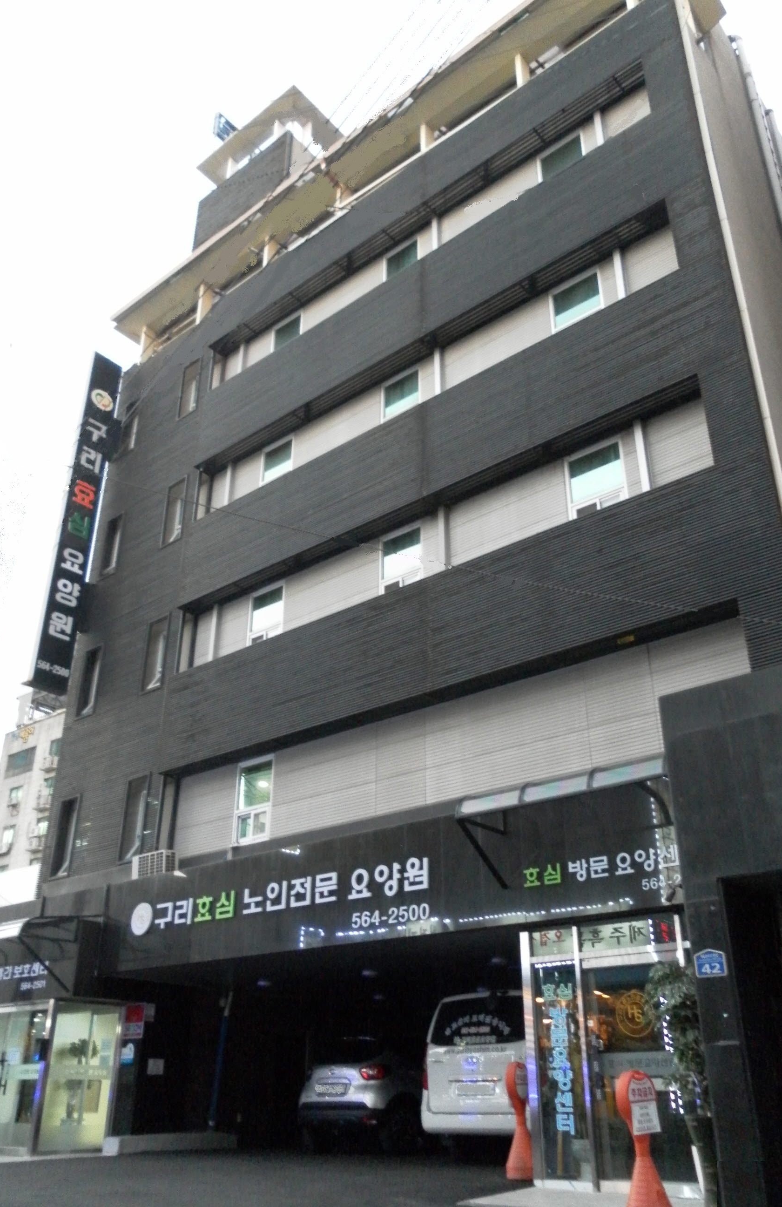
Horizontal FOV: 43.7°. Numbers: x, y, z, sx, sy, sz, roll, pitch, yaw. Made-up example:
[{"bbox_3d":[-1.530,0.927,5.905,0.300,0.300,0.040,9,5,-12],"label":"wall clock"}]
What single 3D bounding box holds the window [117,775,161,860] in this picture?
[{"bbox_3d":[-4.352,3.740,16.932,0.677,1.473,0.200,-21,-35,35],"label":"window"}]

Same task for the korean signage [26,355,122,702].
[{"bbox_3d":[-6.868,-2.043,21.455,0.360,8.640,0.736,-21,-35,35],"label":"korean signage"}]

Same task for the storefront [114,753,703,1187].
[{"bbox_3d":[-0.783,4.940,12.329,9.400,3.930,1.300,-21,-33,35],"label":"storefront"}]

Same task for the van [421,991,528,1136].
[{"bbox_3d":[2.687,6.817,13.963,1.920,1.925,5.130,-21,-35,35],"label":"van"}]

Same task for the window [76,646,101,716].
[{"bbox_3d":[-5.943,1.588,19.374,0.615,1.420,0.180,-21,-33,35],"label":"window"}]

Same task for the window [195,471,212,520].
[{"bbox_3d":[-3.743,-2.222,19.621,0.468,1.343,0.200,-21,-35,35],"label":"window"}]

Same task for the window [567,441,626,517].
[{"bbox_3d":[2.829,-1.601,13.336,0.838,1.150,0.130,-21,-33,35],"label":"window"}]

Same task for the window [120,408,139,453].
[{"bbox_3d":[-5.972,-4.050,22.725,0.597,1.413,0.200,-21,-35,35],"label":"window"}]

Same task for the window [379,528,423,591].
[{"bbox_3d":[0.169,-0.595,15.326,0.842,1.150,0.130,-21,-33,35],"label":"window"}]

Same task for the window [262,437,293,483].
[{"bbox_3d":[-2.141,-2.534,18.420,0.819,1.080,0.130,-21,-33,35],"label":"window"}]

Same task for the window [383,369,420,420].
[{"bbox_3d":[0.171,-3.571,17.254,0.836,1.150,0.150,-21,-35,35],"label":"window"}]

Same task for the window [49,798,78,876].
[{"bbox_3d":[-6.001,4.335,18.094,0.660,1.440,0.180,-21,-33,35],"label":"window"}]

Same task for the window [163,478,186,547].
[{"bbox_3d":[-4.245,-1.816,19.444,0.590,1.480,0.180,-21,-33,35],"label":"window"}]

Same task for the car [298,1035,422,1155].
[{"bbox_3d":[0.455,7.878,15.621,1.780,1.566,4.120,-21,-35,35],"label":"car"}]

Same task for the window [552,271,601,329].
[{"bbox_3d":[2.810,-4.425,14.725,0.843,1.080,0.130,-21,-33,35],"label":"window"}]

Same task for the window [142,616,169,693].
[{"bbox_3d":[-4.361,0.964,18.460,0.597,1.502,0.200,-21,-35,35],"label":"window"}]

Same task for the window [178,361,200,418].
[{"bbox_3d":[-4.228,-4.522,20.742,0.605,1.360,0.180,-21,-33,35],"label":"window"}]

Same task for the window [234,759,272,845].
[{"bbox_3d":[-2.231,3.187,15.822,0.851,1.363,0.150,-21,-35,35],"label":"window"}]

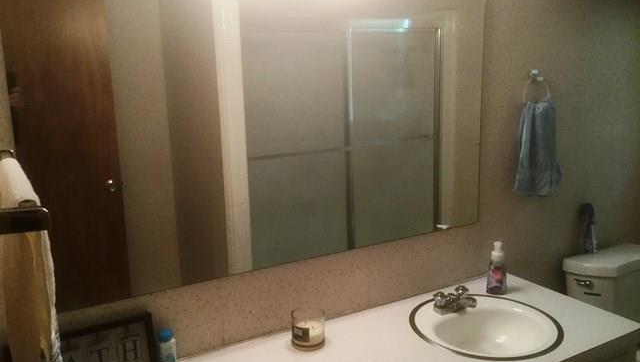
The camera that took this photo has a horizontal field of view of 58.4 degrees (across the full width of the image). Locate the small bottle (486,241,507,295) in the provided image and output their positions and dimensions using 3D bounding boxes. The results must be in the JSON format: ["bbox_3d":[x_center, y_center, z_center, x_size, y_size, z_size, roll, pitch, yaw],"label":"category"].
[{"bbox_3d":[0.644,0.313,2.071,0.068,0.182,0.060,2,11,18],"label":"small bottle"}]

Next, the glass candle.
[{"bbox_3d":[-0.034,0.443,1.709,0.099,0.091,0.099,-1,11,0],"label":"glass candle"}]

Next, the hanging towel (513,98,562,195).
[{"bbox_3d":[0.828,-0.126,2.183,0.210,0.348,0.070,-7,13,-29],"label":"hanging towel"}]

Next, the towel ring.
[{"bbox_3d":[0.805,-0.338,2.146,0.152,0.165,0.060,-7,13,-29],"label":"towel ring"}]

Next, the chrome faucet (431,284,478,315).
[{"bbox_3d":[0.474,0.404,1.925,0.152,0.067,0.152,-7,13,-29],"label":"chrome faucet"}]

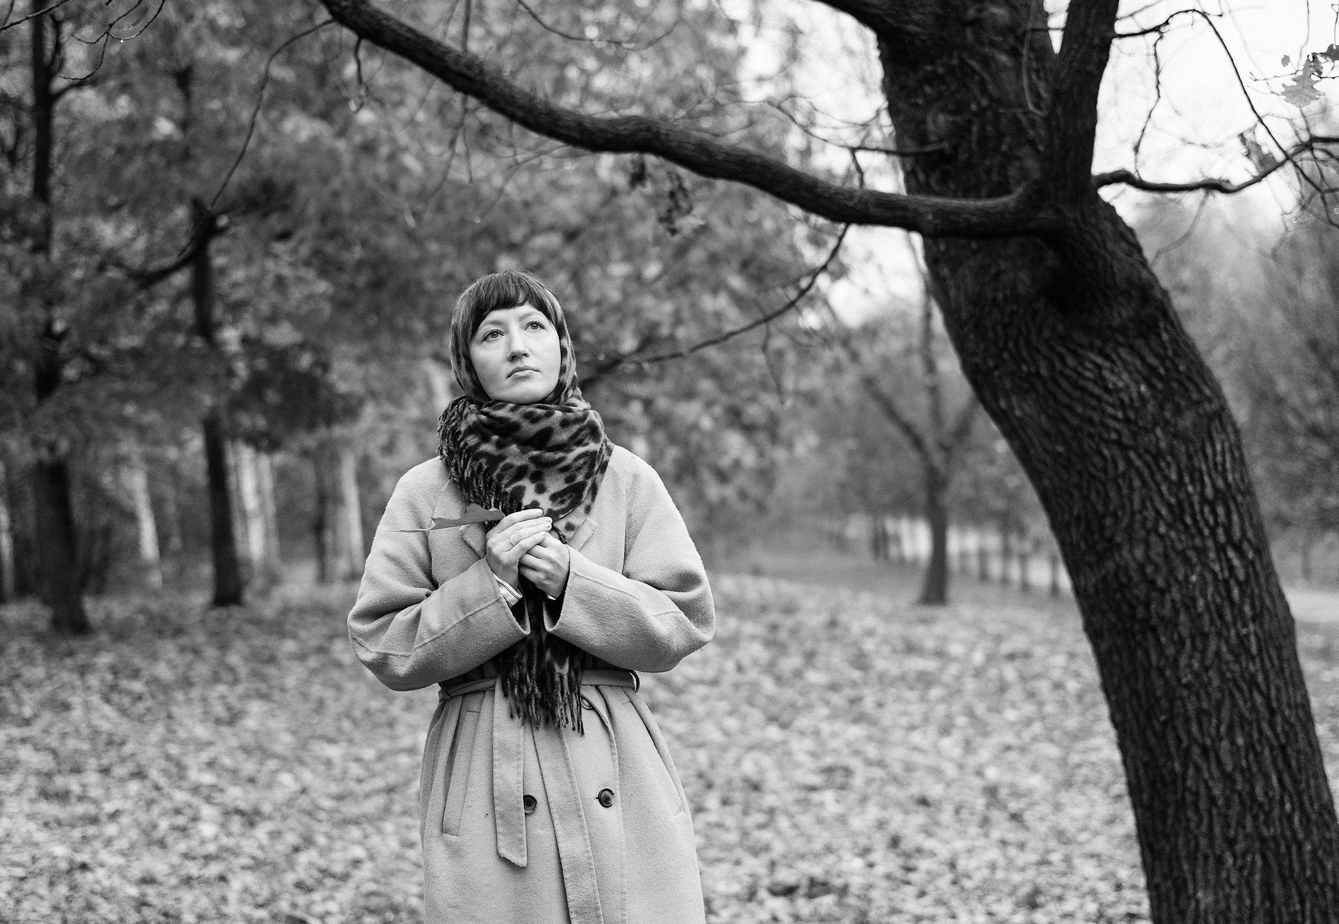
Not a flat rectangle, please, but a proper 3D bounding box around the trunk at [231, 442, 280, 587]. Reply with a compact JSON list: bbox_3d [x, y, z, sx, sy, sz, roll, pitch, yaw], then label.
[{"bbox_3d":[-7.401,0.970,50.000,0.700,2.650,0.600,-3,-1,-8],"label":"trunk"}]

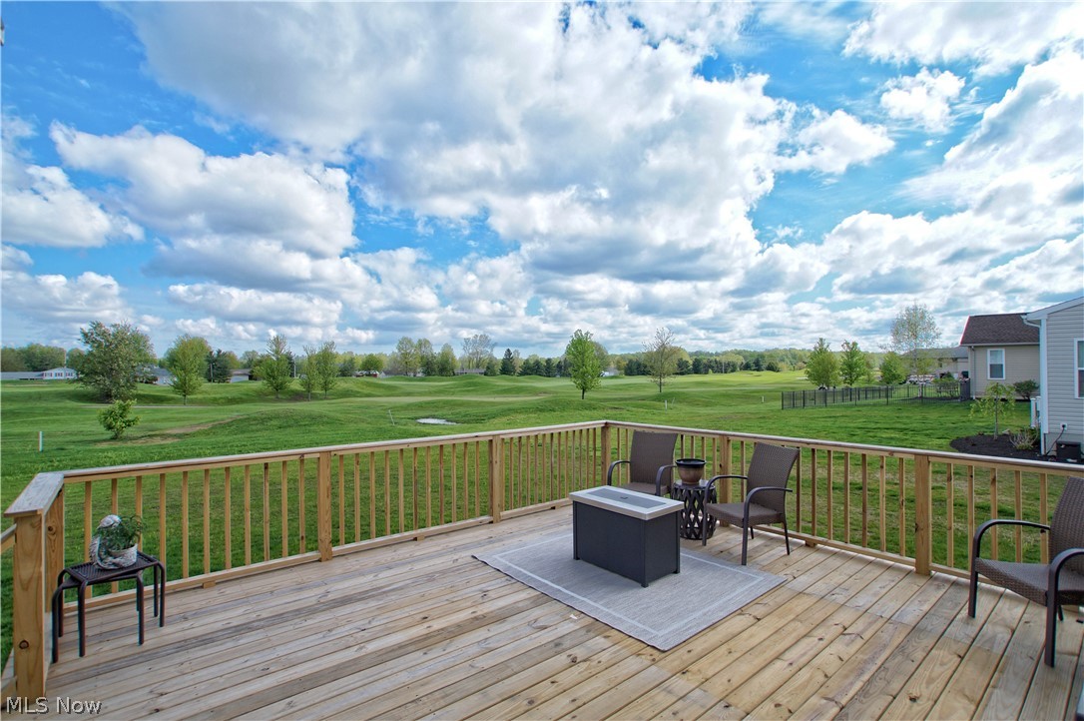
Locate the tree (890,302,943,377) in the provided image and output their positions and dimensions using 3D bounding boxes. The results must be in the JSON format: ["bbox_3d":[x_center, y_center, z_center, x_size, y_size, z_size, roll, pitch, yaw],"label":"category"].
[{"bbox_3d":[28.740,-0.810,37.000,3.910,7.370,3.910,0,0,0],"label":"tree"}]

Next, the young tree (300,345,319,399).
[{"bbox_3d":[-20.251,1.176,42.000,1.600,4.700,1.600,0,-1,0],"label":"young tree"}]

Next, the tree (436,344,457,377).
[{"bbox_3d":[-27.727,-0.145,140.000,6.200,9.290,6.200,0,-1,0],"label":"tree"}]

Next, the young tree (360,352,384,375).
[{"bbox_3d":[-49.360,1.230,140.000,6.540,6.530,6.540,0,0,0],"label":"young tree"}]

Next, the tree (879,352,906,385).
[{"bbox_3d":[49.640,1.160,68.000,3.730,4.720,3.730,0,0,0],"label":"tree"}]

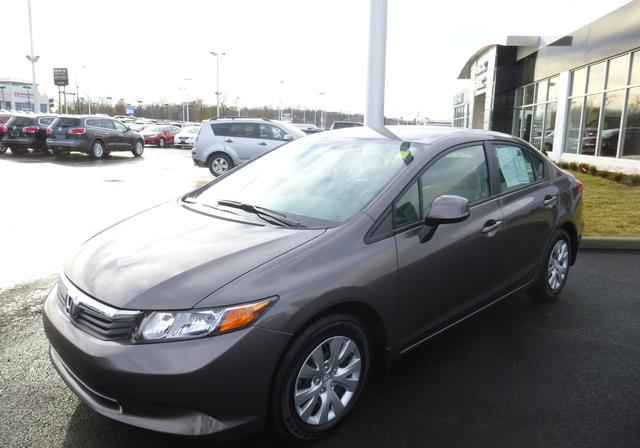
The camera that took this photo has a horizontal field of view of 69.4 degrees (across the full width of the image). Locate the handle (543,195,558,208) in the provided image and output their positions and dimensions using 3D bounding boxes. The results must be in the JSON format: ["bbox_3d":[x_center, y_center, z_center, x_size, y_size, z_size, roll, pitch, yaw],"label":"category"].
[{"bbox_3d":[1.720,-0.168,3.441,0.225,0.065,0.055,-11,16,-42],"label":"handle"}]

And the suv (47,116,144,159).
[{"bbox_3d":[-10.473,-4.123,22.027,2.000,1.830,5.100,2,12,9],"label":"suv"}]

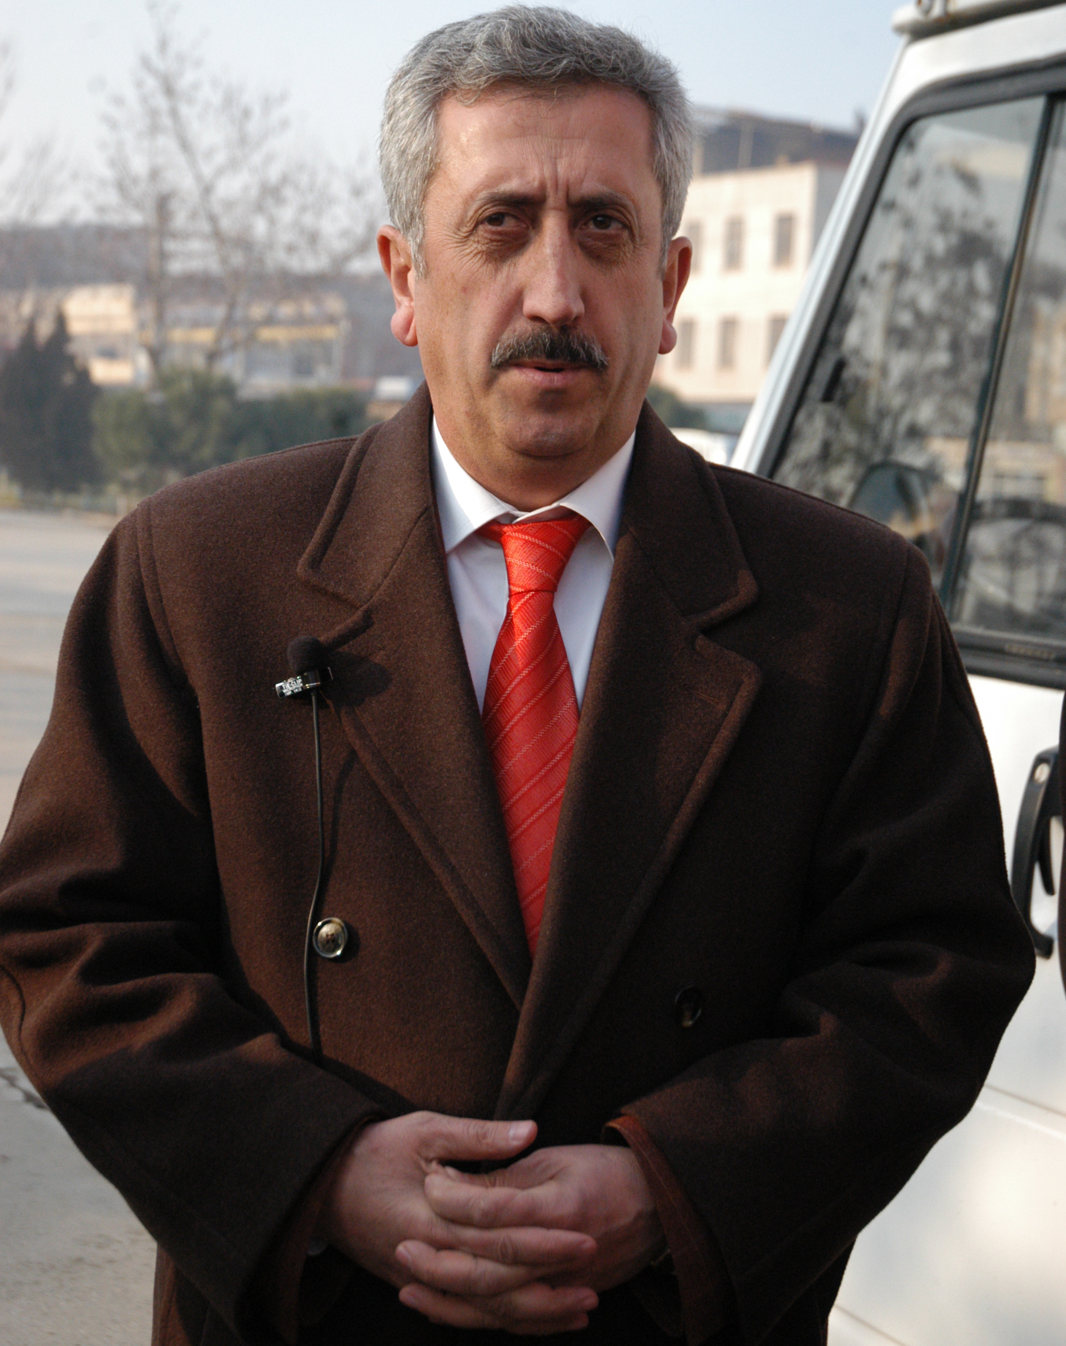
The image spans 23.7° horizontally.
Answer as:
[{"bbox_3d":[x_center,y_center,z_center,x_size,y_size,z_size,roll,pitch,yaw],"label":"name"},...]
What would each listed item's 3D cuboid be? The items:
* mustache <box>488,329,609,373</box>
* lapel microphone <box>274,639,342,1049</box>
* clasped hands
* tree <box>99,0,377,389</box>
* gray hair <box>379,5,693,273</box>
[{"bbox_3d":[0.010,-0.184,1.448,0.066,0.027,0.029,3,6,-4],"label":"mustache"},{"bbox_3d":[-0.131,0.102,1.477,0.036,0.244,0.034,3,6,0],"label":"lapel microphone"},{"bbox_3d":[-0.024,0.312,1.438,0.195,0.117,0.098,3,6,-1],"label":"clasped hands"},{"bbox_3d":[-5.803,-8.630,50.000,5.600,9.100,5.400,3,6,0],"label":"tree"},{"bbox_3d":[0.002,-0.313,1.550,0.187,0.185,0.200,3,6,-3],"label":"gray hair"}]

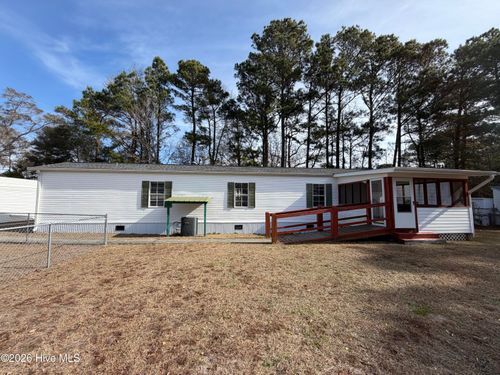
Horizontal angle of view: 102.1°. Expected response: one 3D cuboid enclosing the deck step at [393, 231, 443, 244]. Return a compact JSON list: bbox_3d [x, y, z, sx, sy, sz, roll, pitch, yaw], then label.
[{"bbox_3d":[6.321,1.925,7.666,1.670,0.330,0.630,1,-4,-5],"label":"deck step"}]

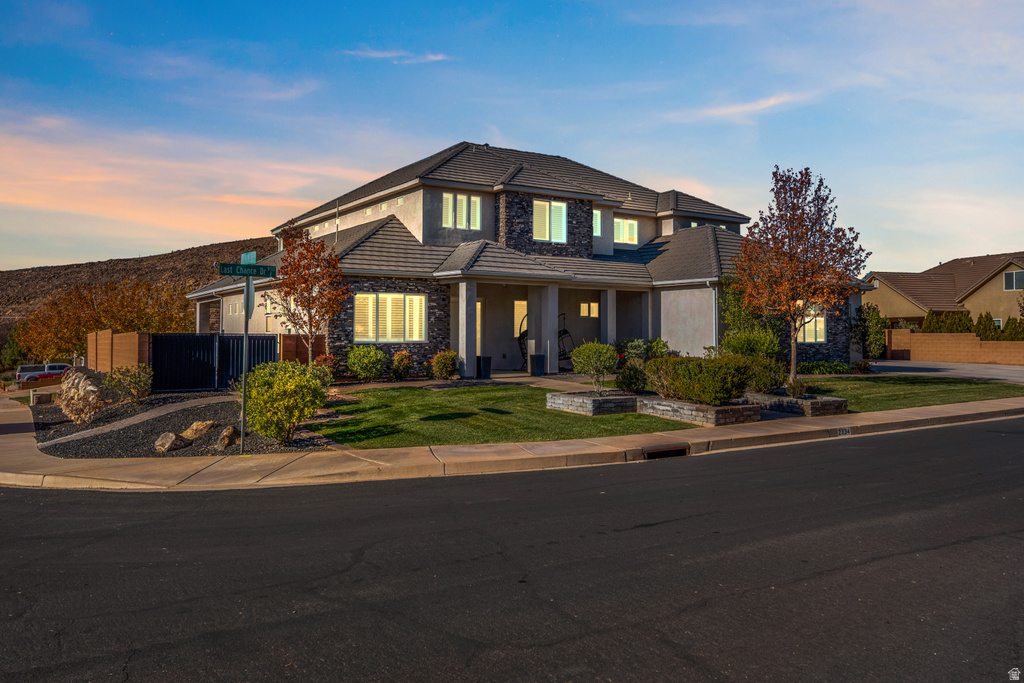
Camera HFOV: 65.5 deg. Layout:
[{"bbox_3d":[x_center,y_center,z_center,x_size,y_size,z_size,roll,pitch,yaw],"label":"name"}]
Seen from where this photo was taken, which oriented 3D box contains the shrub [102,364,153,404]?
[{"bbox_3d":[-9.896,1.120,20.500,1.290,1.060,1.290,0,0,-34],"label":"shrub"}]

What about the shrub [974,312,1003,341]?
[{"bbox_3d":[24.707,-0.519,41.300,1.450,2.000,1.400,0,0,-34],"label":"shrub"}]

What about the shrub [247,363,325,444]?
[{"bbox_3d":[-3.924,1.040,13.800,1.420,1.420,1.420,0,0,-34],"label":"shrub"}]

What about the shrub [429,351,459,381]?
[{"bbox_3d":[-2.120,0.770,25.000,0.880,0.950,0.850,0,0,0],"label":"shrub"}]

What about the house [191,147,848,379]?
[{"bbox_3d":[0.022,-3.742,34.883,22.600,9.900,20.600,0,0,-34],"label":"house"}]

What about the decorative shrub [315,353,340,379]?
[{"bbox_3d":[-5.444,0.767,23.500,0.770,0.770,0.770,0,0,-34],"label":"decorative shrub"}]

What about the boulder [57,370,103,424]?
[{"bbox_3d":[-9.150,1.170,16.900,1.000,1.070,1.250,0,0,-35],"label":"boulder"}]

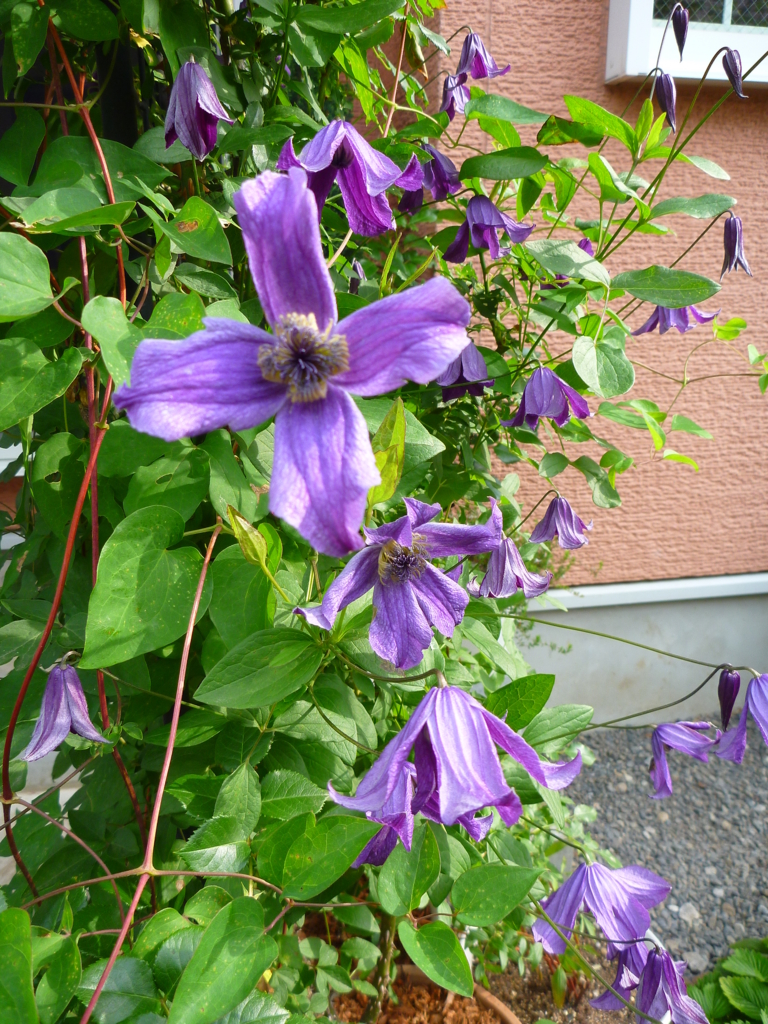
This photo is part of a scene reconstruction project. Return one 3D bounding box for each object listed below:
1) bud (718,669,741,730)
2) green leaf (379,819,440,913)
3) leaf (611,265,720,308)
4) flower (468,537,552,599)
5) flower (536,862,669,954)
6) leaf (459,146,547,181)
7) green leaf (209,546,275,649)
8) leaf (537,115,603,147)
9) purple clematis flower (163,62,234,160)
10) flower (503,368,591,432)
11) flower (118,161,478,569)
[{"bbox_3d":[0.242,0.131,0.580,0.015,0.043,0.015,0,14,0],"label":"bud"},{"bbox_3d":[0.017,0.221,0.520,0.038,0.012,0.064,6,54,12],"label":"green leaf"},{"bbox_3d":[0.207,-0.166,0.610,0.081,0.042,0.012,-6,-29,13],"label":"leaf"},{"bbox_3d":[0.102,0.045,0.670,0.066,0.046,0.058,-1,13,0],"label":"flower"},{"bbox_3d":[0.126,0.230,0.480,0.077,0.046,0.066,0,14,0],"label":"flower"},{"bbox_3d":[0.091,-0.265,0.630,0.067,0.034,0.012,-8,-23,4],"label":"leaf"},{"bbox_3d":[-0.083,0.054,0.480,0.039,0.068,0.012,3,-25,-7],"label":"green leaf"},{"bbox_3d":[0.166,-0.341,0.740,0.059,0.032,0.030,0,-11,0],"label":"leaf"},{"bbox_3d":[-0.102,-0.223,0.460,0.041,0.053,0.041,0,14,0],"label":"purple clematis flower"},{"bbox_3d":[0.122,-0.085,0.620,0.065,0.045,0.058,0,14,0],"label":"flower"},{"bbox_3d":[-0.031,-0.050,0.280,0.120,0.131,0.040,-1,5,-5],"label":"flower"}]

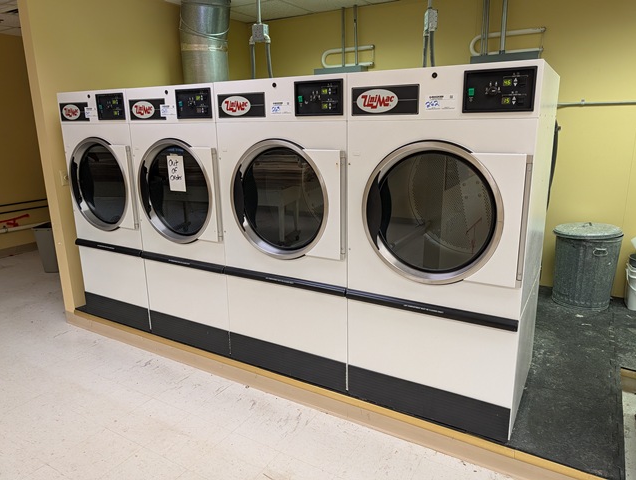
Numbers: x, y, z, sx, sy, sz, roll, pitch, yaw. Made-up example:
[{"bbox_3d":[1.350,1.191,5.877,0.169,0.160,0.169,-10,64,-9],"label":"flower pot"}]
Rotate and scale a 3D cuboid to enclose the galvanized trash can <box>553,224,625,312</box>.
[{"bbox_3d":[2.154,0.189,3.581,0.481,0.633,0.481,7,16,29],"label":"galvanized trash can"}]

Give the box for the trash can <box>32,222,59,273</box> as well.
[{"bbox_3d":[-3.019,0.068,5.142,0.273,0.511,0.364,1,14,6],"label":"trash can"}]

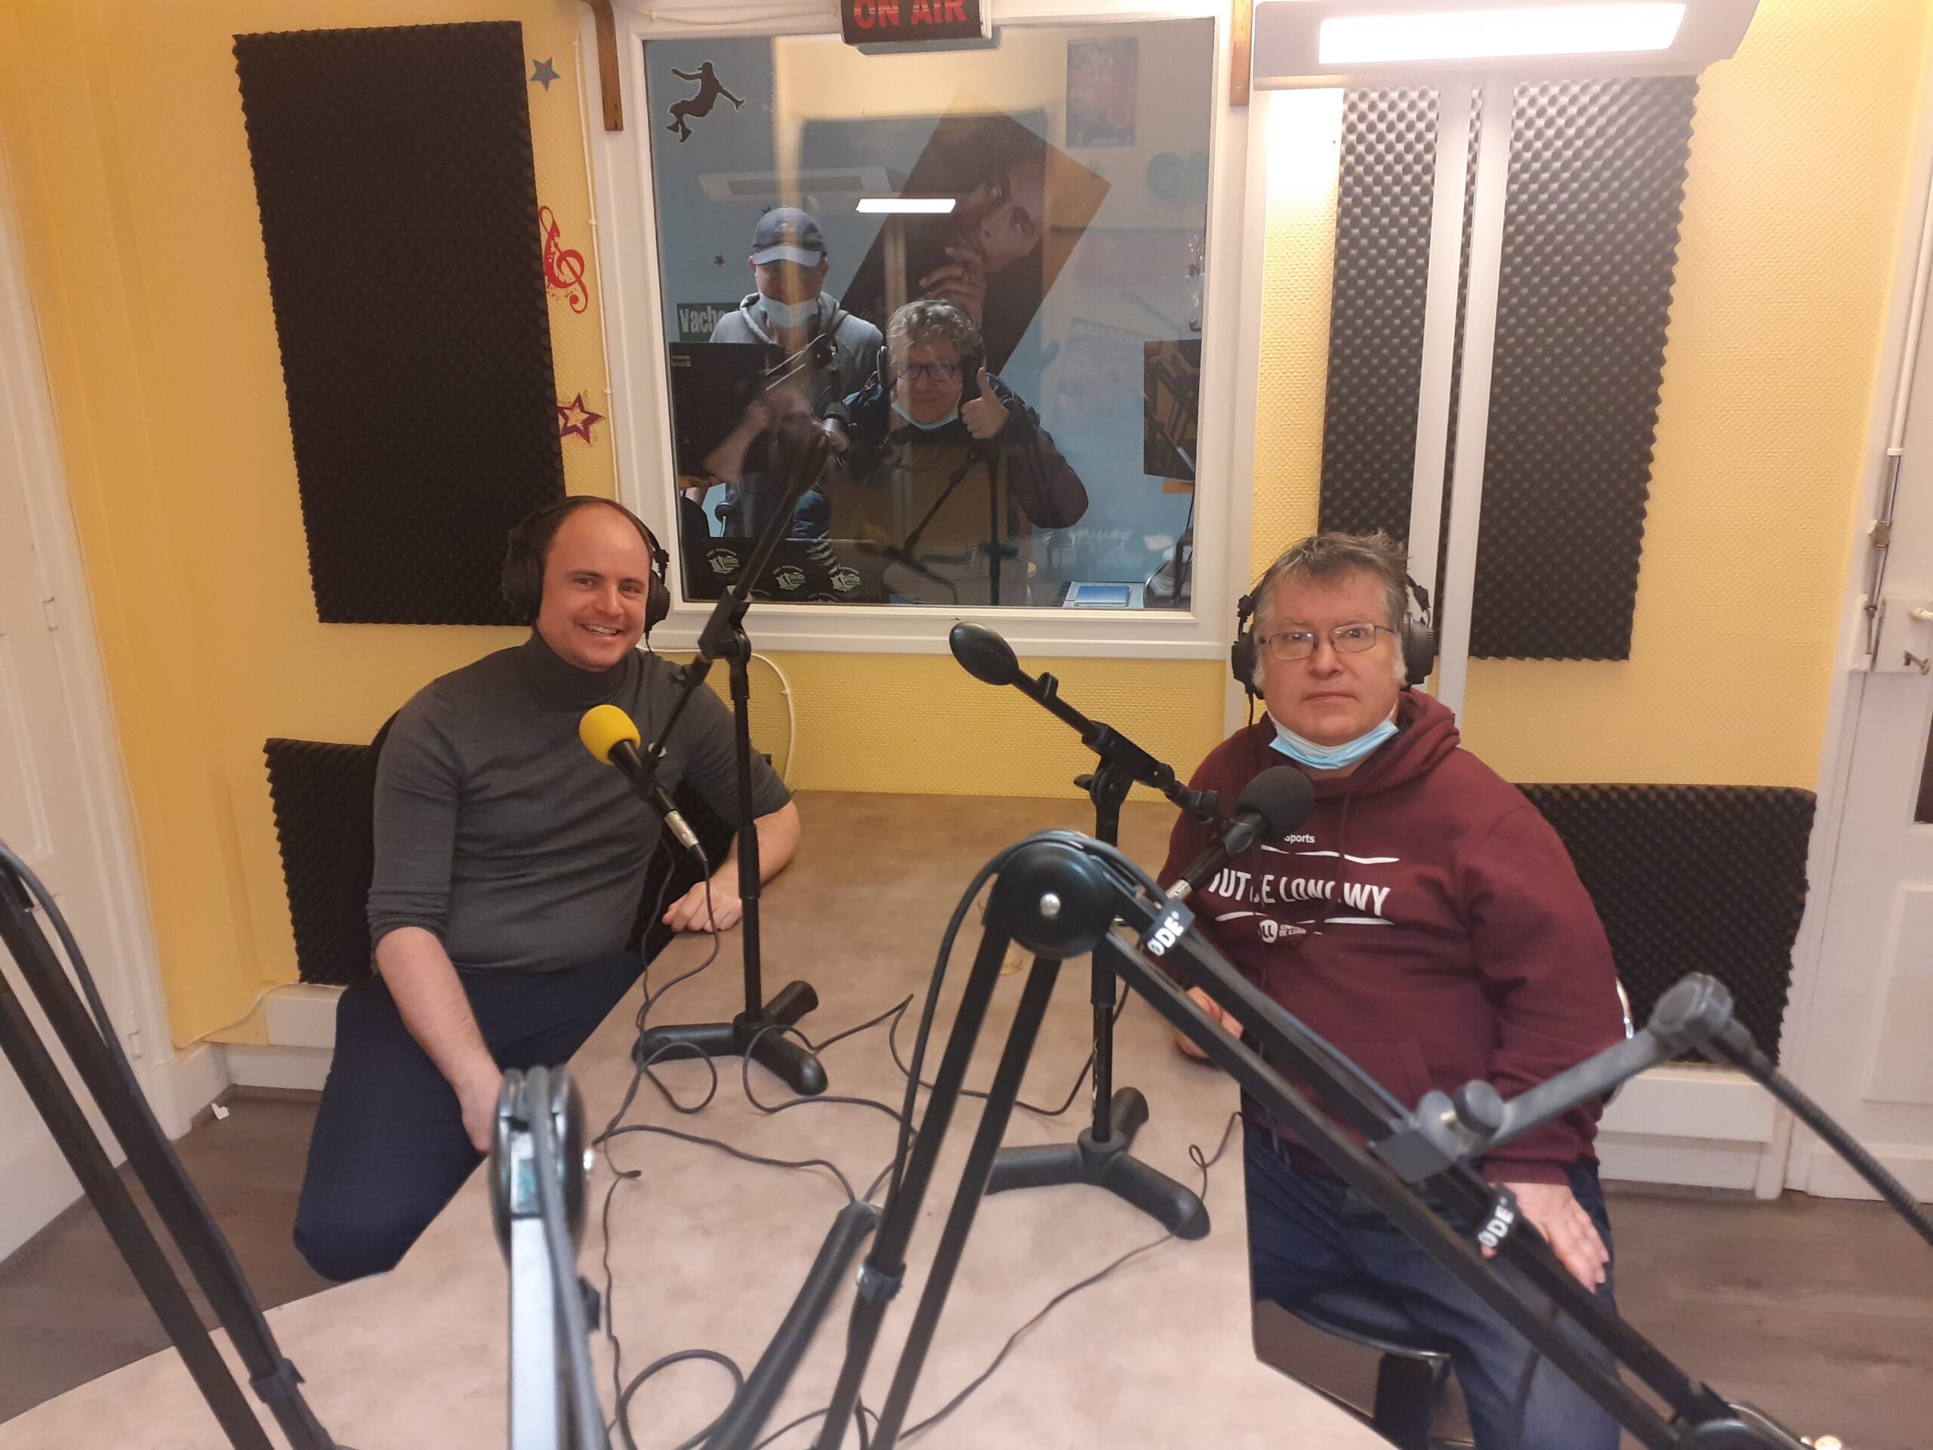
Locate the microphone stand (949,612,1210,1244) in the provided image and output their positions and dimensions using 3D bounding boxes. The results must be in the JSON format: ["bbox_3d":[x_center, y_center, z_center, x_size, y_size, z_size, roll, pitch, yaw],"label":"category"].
[{"bbox_3d":[0.128,0.180,1.456,0.335,0.605,0.260,-9,18,-25],"label":"microphone stand"}]

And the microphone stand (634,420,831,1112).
[{"bbox_3d":[-0.255,0.026,1.719,0.260,0.755,0.530,-12,20,-34],"label":"microphone stand"}]

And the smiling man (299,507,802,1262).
[{"bbox_3d":[-0.533,0.373,2.098,0.650,1.330,0.770,-3,17,-8],"label":"smiling man"}]

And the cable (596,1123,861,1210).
[{"bbox_3d":[-0.245,0.454,1.586,0.310,0.014,0.070,6,18,21],"label":"cable"}]

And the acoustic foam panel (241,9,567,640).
[{"bbox_3d":[-0.981,-0.677,2.666,0.495,1.000,0.048,2,17,8],"label":"acoustic foam panel"}]

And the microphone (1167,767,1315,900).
[{"bbox_3d":[0.275,0.110,1.510,0.200,0.071,0.071,-41,36,-28],"label":"microphone"}]

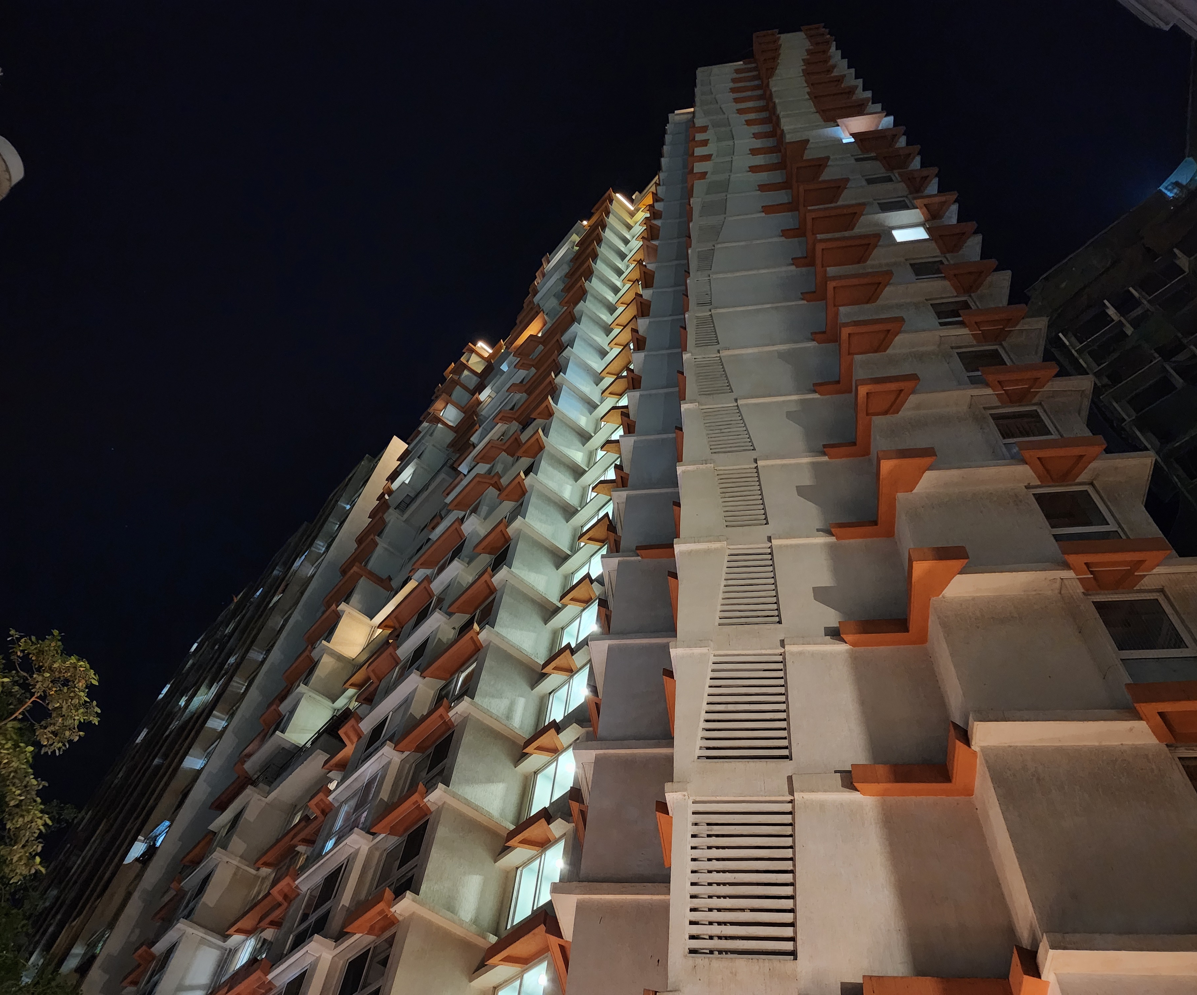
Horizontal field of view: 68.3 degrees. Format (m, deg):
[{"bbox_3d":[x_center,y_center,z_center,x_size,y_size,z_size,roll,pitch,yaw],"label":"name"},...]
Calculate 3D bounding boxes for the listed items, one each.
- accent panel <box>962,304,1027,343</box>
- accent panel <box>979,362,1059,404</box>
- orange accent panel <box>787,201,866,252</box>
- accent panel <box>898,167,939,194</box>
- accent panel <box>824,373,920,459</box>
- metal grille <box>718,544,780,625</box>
[{"bbox_3d":[9.385,-4.107,21.054,1.440,0.310,0.760,-3,-56,9],"label":"accent panel"},{"bbox_3d":[8.781,-2.361,18.539,1.518,0.294,0.780,-3,-56,9],"label":"accent panel"},{"bbox_3d":[7.596,-8.618,29.179,2.390,0.330,1.760,-3,-56,9],"label":"orange accent panel"},{"bbox_3d":[11.095,-11.004,30.767,1.370,0.350,0.730,-3,-56,9],"label":"accent panel"},{"bbox_3d":[5.988,-1.759,19.434,1.960,0.310,1.840,-3,-56,9],"label":"accent panel"},{"bbox_3d":[2.855,1.700,16.917,1.140,2.290,0.110,-3,-56,9],"label":"metal grille"}]

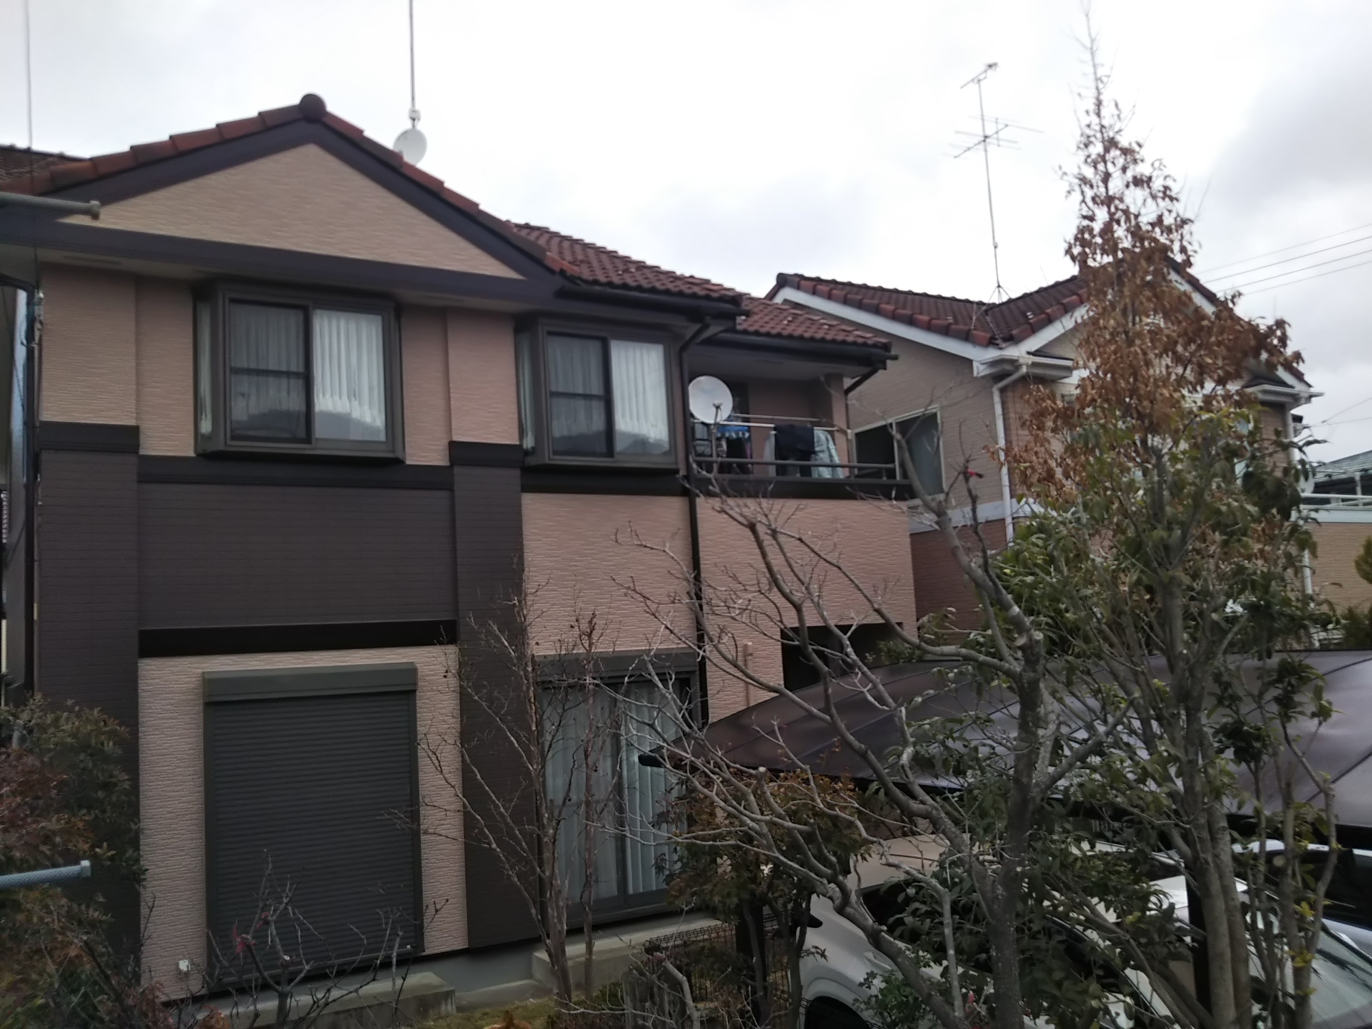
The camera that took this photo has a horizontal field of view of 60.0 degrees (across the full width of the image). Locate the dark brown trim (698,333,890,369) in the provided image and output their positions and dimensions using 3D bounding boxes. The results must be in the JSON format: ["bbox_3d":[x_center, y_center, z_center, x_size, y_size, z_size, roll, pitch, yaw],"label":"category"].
[{"bbox_3d":[1.212,-1.766,12.891,2.460,0.180,0.140,1,-8,-30],"label":"dark brown trim"}]

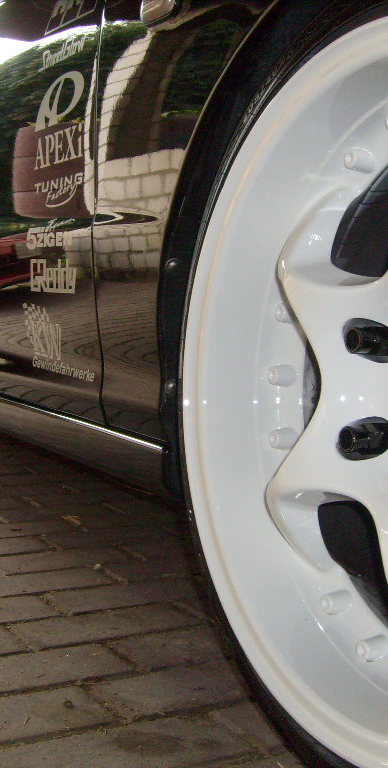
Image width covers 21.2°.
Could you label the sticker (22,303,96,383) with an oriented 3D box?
[{"bbox_3d":[-0.160,-0.051,1.206,0.002,0.084,0.213,-7,8,-28],"label":"sticker"}]

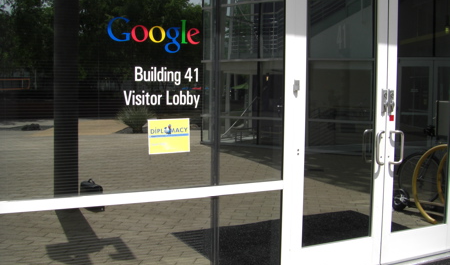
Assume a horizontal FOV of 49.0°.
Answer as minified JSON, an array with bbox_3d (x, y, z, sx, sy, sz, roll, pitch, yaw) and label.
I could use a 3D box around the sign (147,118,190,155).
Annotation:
[{"bbox_3d":[-0.349,0.026,3.140,0.279,0.217,0.008,-1,4,-28],"label":"sign"}]

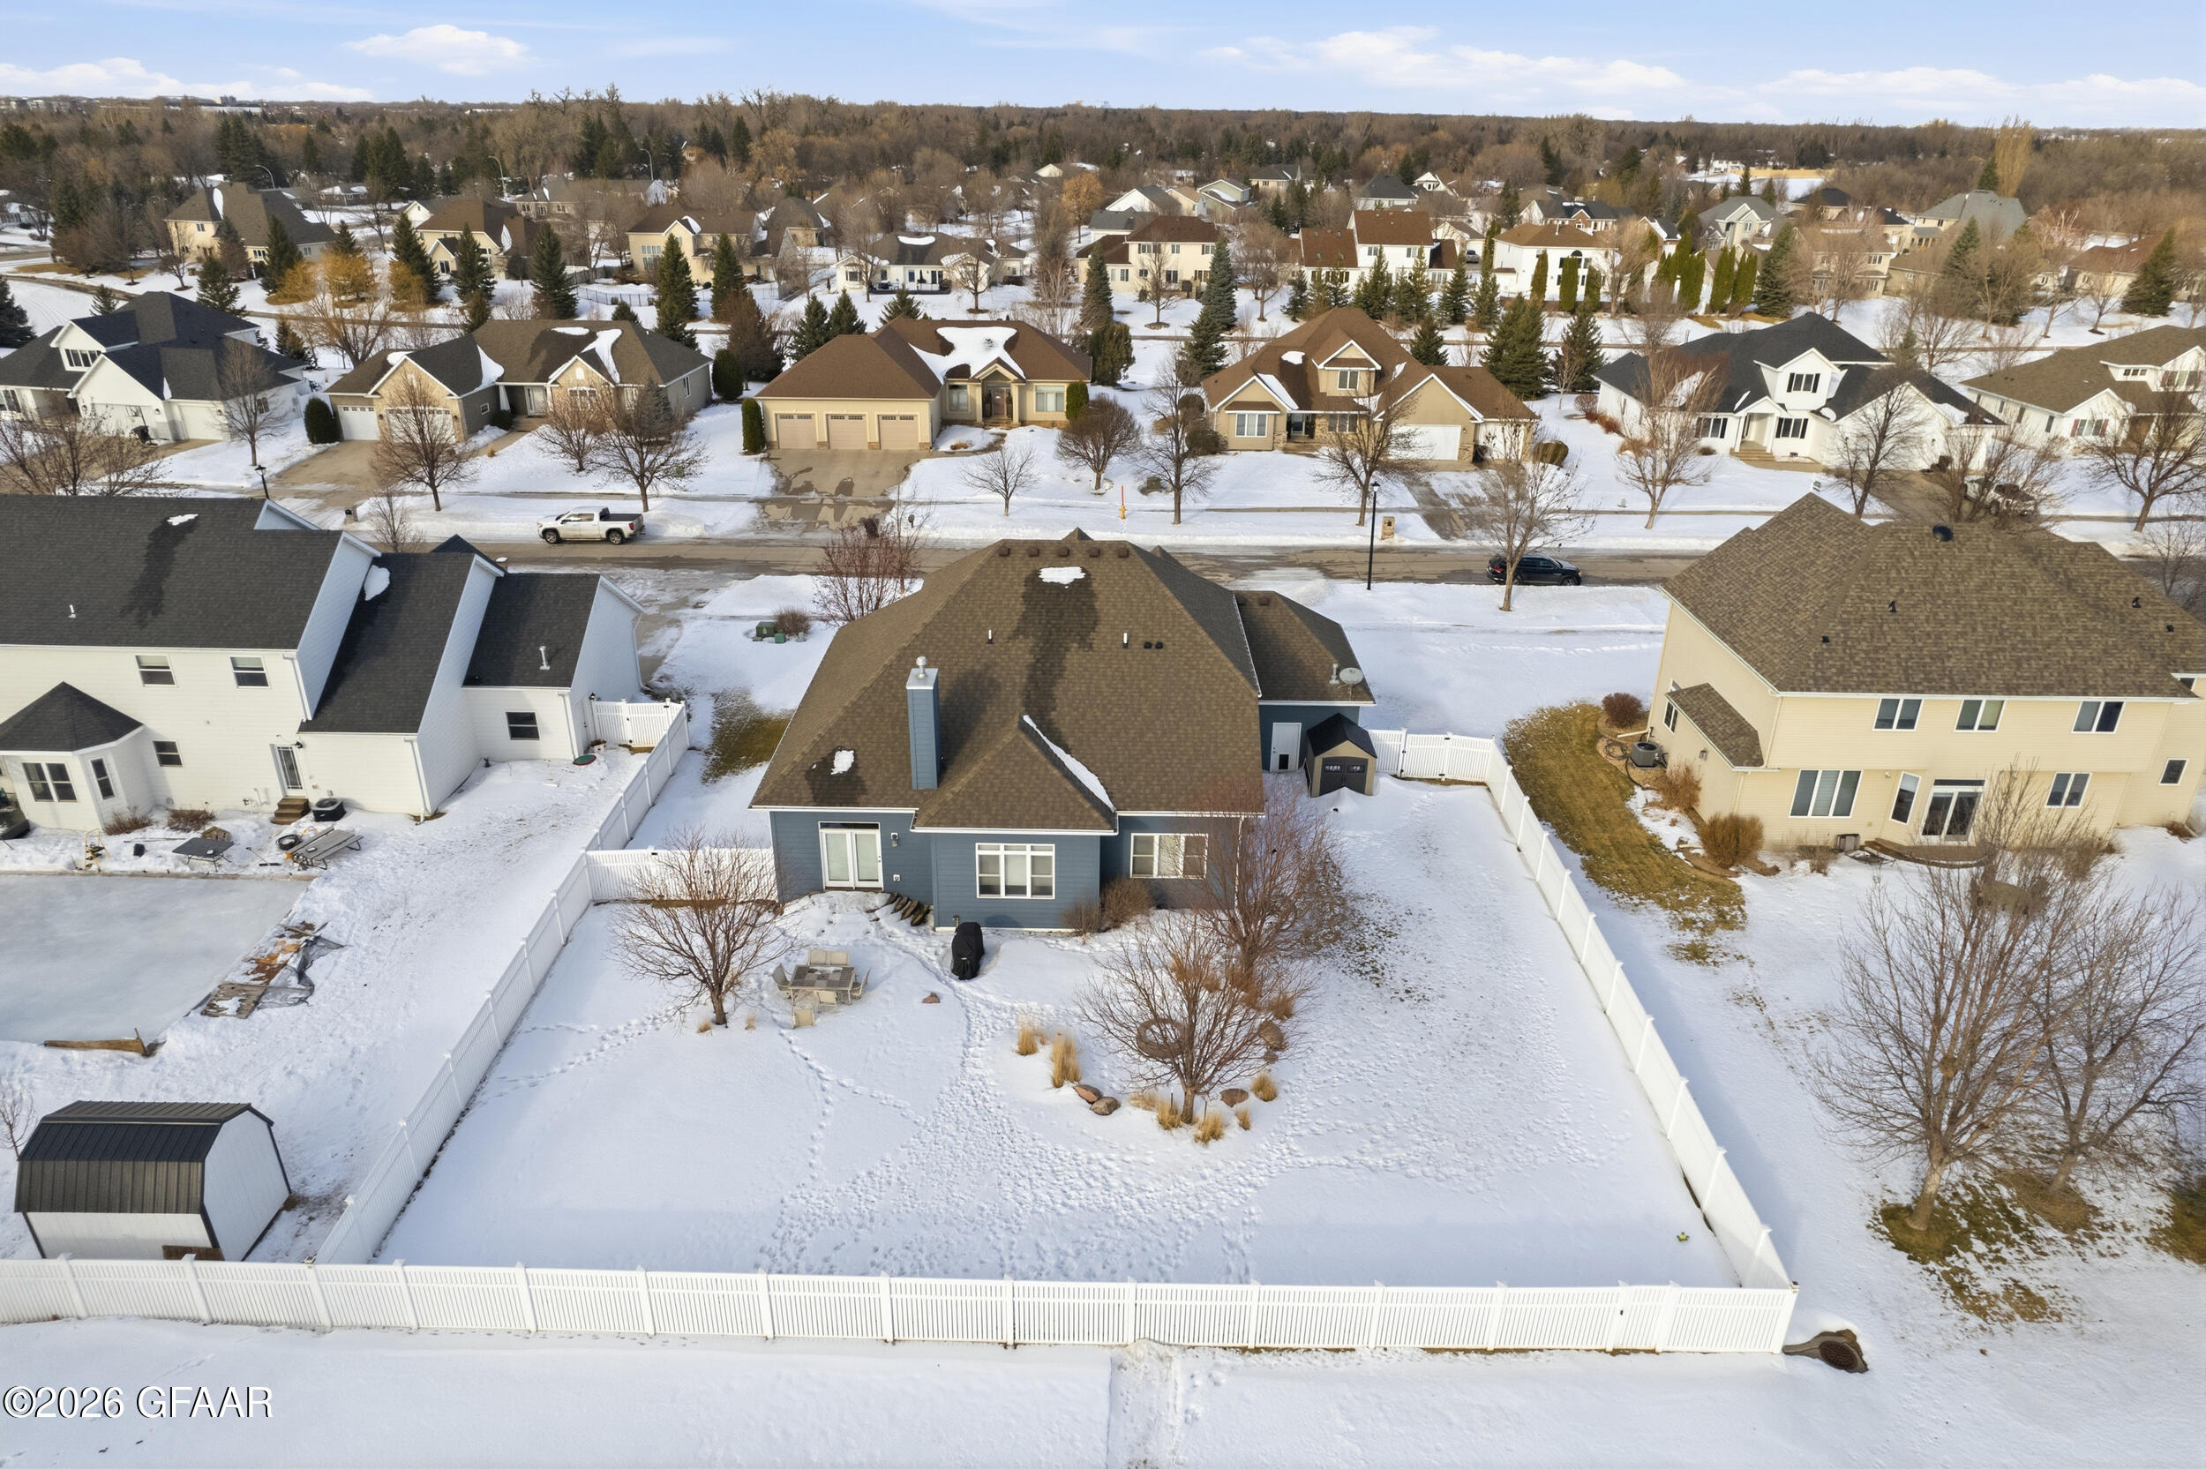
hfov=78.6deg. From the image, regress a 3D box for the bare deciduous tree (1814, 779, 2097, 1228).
[{"bbox_3d":[18.009,6.354,28.640,5.800,10.200,5.630,1,25,0],"label":"bare deciduous tree"}]

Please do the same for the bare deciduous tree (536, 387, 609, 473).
[{"bbox_3d":[-34.940,-20.200,89.240,5.000,5.520,5.000,1,25,0],"label":"bare deciduous tree"}]

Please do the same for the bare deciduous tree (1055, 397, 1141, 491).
[{"bbox_3d":[-0.286,-18.676,86.823,5.534,6.011,5.534,1,25,0],"label":"bare deciduous tree"}]

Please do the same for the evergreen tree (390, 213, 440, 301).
[{"bbox_3d":[-83.273,-57.211,161.998,5.700,10.300,5.530,1,25,0],"label":"evergreen tree"}]

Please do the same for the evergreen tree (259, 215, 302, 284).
[{"bbox_3d":[-104.020,-60.990,170.530,5.800,8.970,5.800,1,25,0],"label":"evergreen tree"}]

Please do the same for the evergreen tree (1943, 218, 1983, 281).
[{"bbox_3d":[114.227,-62.657,179.079,5.900,11.000,5.720,1,25,0],"label":"evergreen tree"}]

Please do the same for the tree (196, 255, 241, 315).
[{"bbox_3d":[-99.645,-50.672,151.555,5.000,7.200,5.000,1,25,0],"label":"tree"}]

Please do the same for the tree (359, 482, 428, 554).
[{"bbox_3d":[-36.271,-10.106,68.904,3.600,5.600,3.600,1,25,0],"label":"tree"}]

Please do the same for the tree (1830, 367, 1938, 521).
[{"bbox_3d":[48.660,-18.200,84.330,7.200,9.220,7.200,1,25,0],"label":"tree"}]

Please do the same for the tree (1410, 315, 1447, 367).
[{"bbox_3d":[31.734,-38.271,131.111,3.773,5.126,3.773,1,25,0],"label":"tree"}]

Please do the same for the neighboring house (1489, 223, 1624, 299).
[{"bbox_3d":[63.428,-66.697,188.422,14.200,9.200,14.000,1,25,0],"label":"neighboring house"}]

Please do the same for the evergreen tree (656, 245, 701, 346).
[{"bbox_3d":[-46.016,-48.385,145.094,4.639,9.758,4.639,1,25,0],"label":"evergreen tree"}]

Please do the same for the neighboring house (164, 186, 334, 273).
[{"bbox_3d":[-122.529,-73.415,194.749,18.400,10.900,12.400,8,26,15],"label":"neighboring house"}]

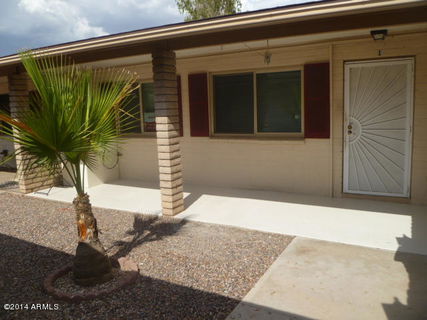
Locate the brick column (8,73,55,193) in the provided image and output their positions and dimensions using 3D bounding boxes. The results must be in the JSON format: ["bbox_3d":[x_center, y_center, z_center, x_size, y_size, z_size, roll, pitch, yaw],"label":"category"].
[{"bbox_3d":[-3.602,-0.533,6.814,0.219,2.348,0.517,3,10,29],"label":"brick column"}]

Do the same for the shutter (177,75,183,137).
[{"bbox_3d":[-0.819,-1.076,6.951,0.398,1.194,0.050,3,10,29],"label":"shutter"}]

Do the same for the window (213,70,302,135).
[{"bbox_3d":[0.710,-1.007,6.121,1.761,1.164,0.100,3,10,29],"label":"window"}]

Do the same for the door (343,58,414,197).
[{"bbox_3d":[2.465,-0.467,5.230,0.935,2.050,0.060,3,10,29],"label":"door"}]

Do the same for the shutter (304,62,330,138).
[{"bbox_3d":[1.662,-0.948,5.579,0.398,1.194,0.050,3,10,29],"label":"shutter"}]

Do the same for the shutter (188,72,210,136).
[{"bbox_3d":[-0.299,-1.054,6.662,0.413,1.194,0.050,3,10,29],"label":"shutter"}]

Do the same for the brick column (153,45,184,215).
[{"bbox_3d":[-0.644,-0.366,5.037,0.204,2.348,0.298,3,10,29],"label":"brick column"}]

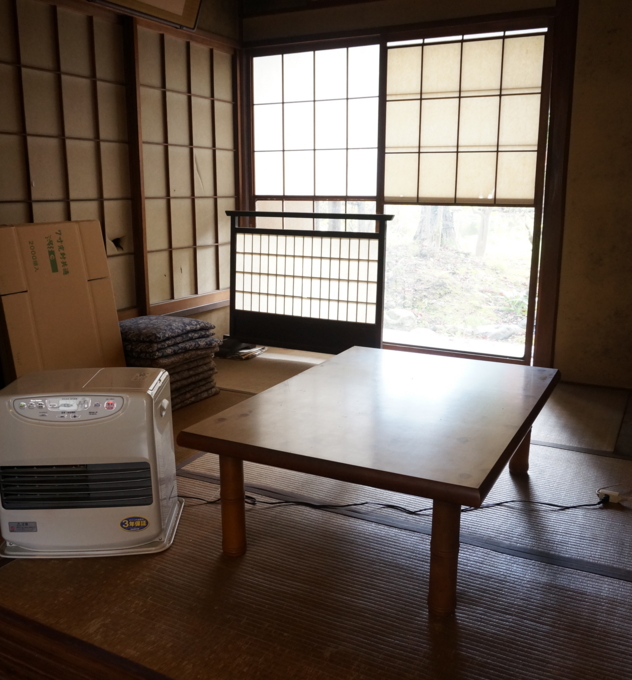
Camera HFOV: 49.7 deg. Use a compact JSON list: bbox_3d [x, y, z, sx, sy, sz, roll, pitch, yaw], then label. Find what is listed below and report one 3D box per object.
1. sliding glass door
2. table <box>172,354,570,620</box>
[{"bbox_3d":[0.368,-0.771,3.799,1.750,1.700,0.080,6,14,27],"label":"sliding glass door"},{"bbox_3d":[0.245,0.342,2.071,0.770,0.358,1.090,6,14,26],"label":"table"}]

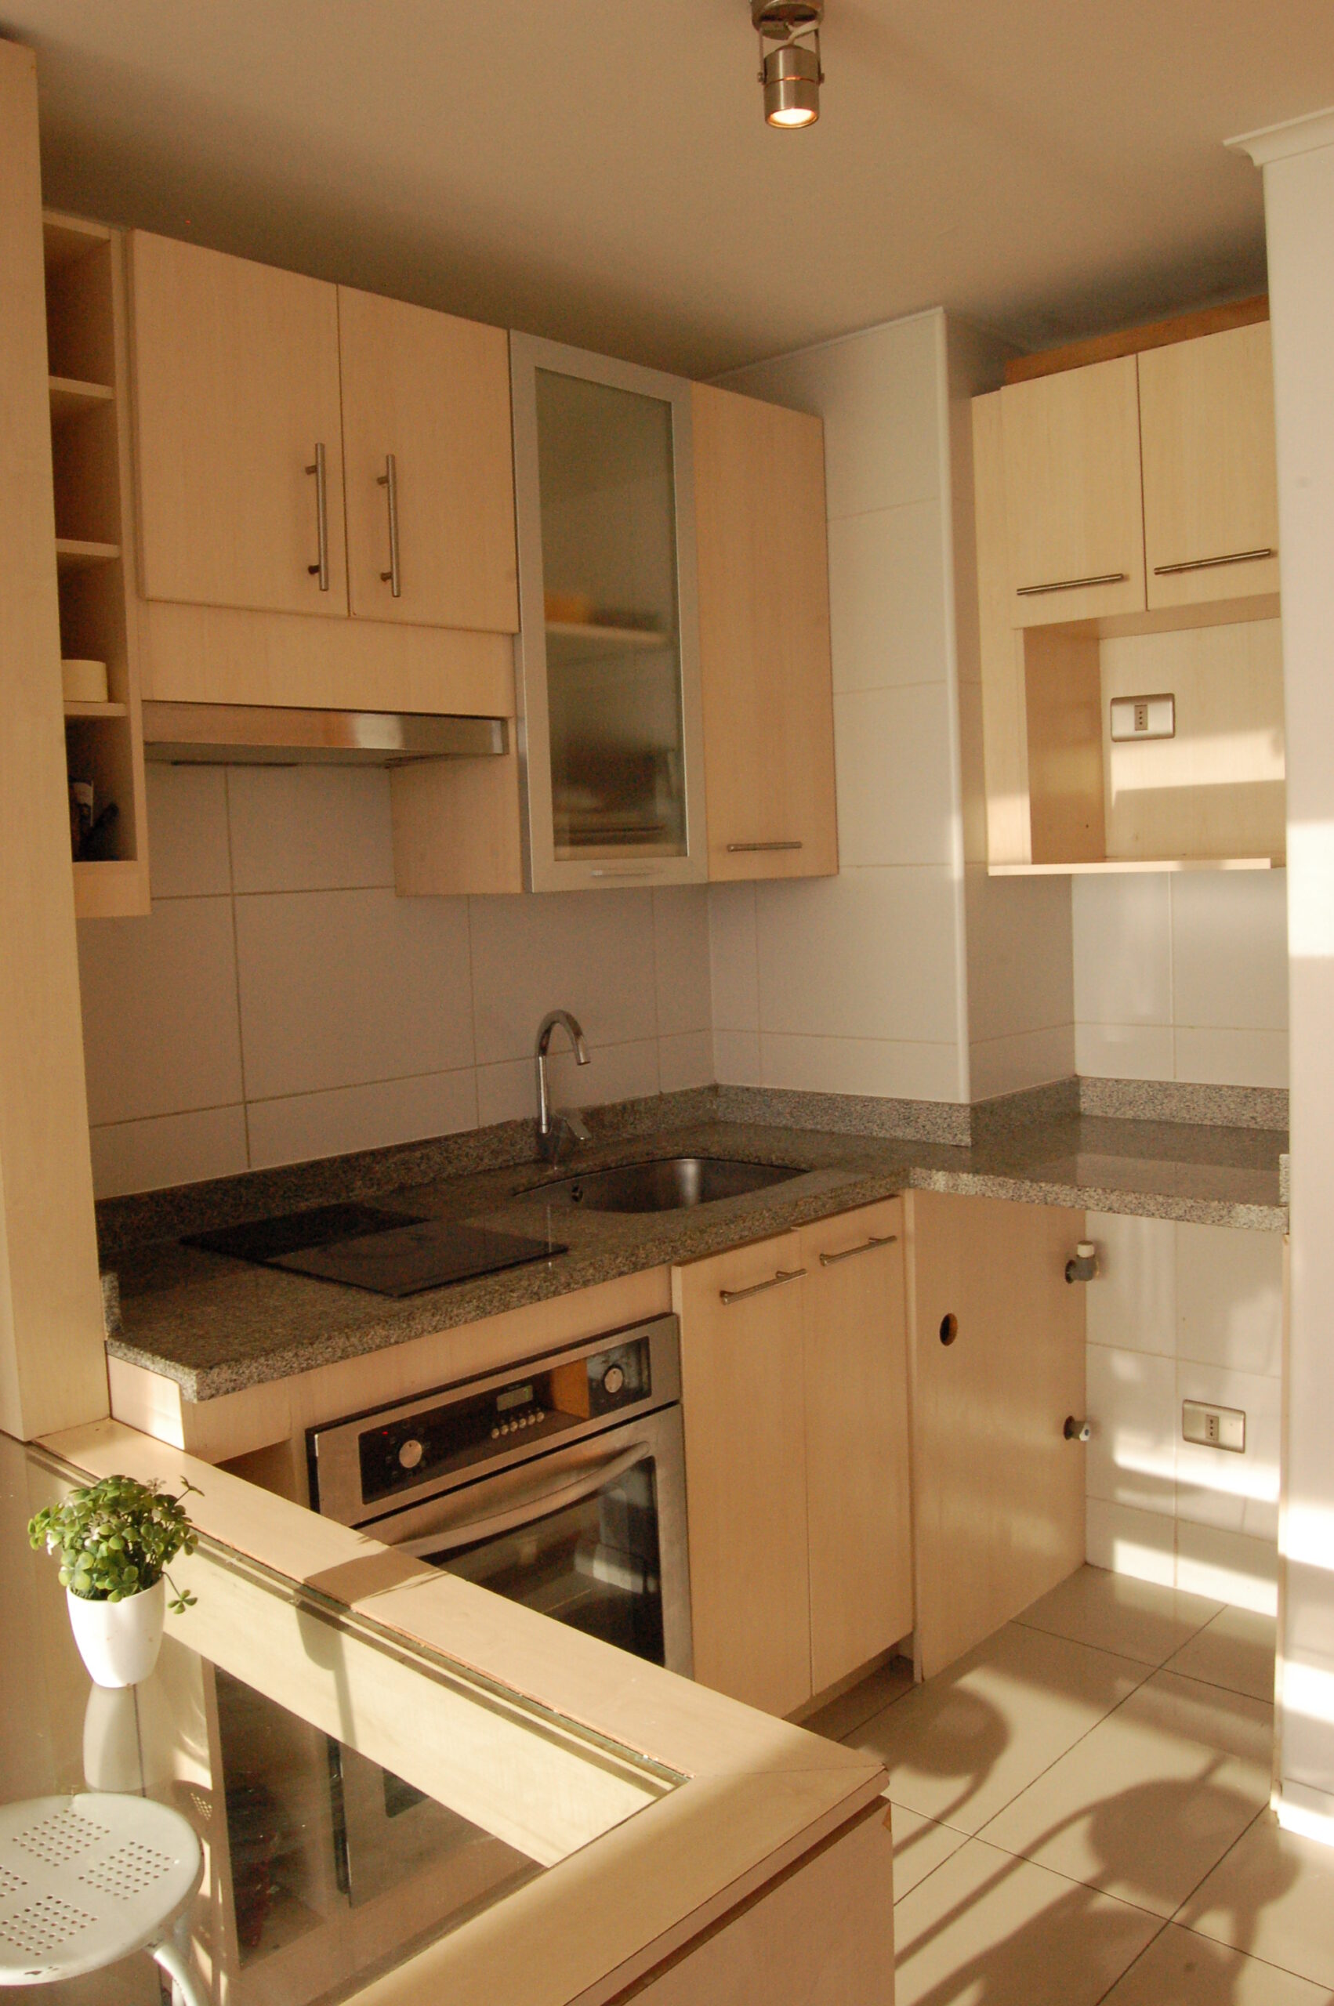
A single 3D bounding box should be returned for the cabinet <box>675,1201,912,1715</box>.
[{"bbox_3d":[0.015,0.737,2.548,0.580,0.793,0.583,2,5,43],"label":"cabinet"}]

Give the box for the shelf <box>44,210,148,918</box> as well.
[{"bbox_3d":[-0.845,-0.527,1.926,0.320,0.842,0.180,2,5,43],"label":"shelf"}]

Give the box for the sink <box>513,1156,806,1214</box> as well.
[{"bbox_3d":[0.004,0.401,2.664,0.369,0.170,0.487,2,5,43],"label":"sink"}]

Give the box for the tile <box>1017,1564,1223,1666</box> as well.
[{"bbox_3d":[0.854,1.153,2.833,0.289,0.010,0.302,2,5,43],"label":"tile"}]

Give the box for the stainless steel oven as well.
[{"bbox_3d":[-0.380,0.730,2.071,0.550,0.579,0.598,2,5,43],"label":"stainless steel oven"}]

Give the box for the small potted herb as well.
[{"bbox_3d":[-0.414,0.428,1.122,0.120,0.157,0.120,2,5,43],"label":"small potted herb"}]

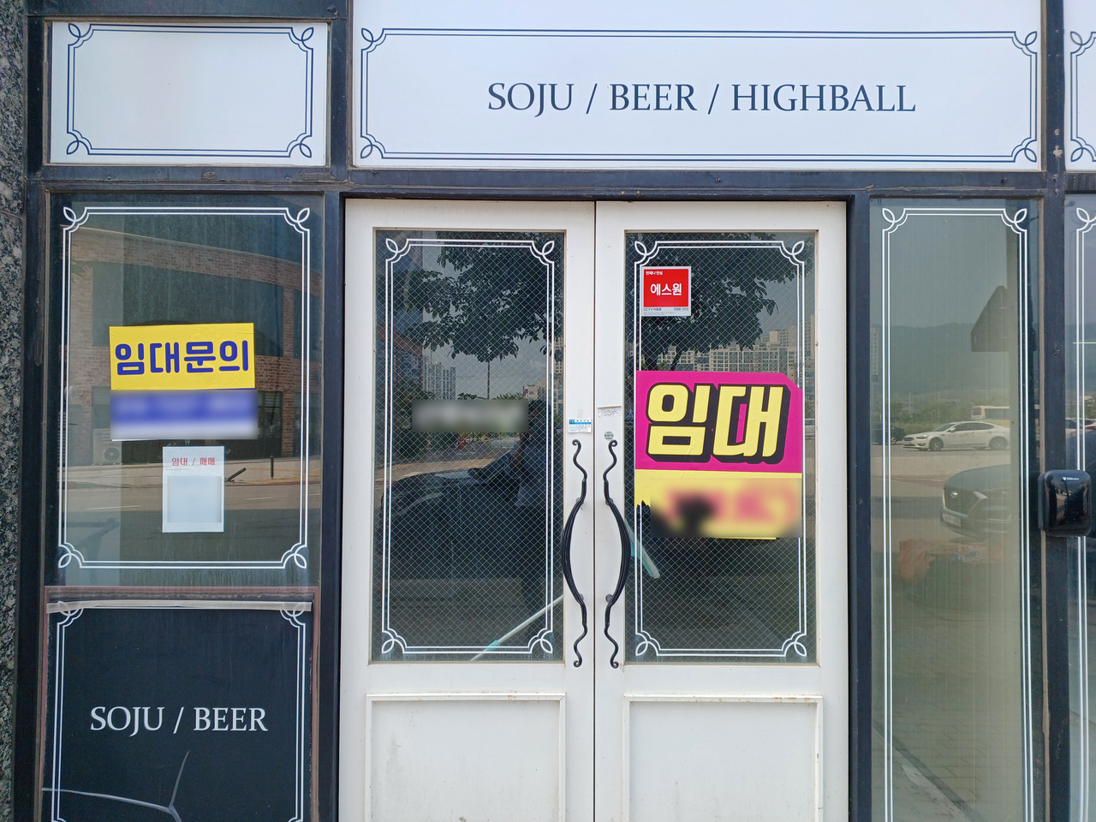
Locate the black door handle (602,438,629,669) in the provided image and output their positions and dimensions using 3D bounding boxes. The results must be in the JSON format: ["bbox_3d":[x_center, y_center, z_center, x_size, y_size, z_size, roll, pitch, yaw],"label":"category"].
[{"bbox_3d":[0.236,0.492,2.508,0.094,0.787,0.060,0,-1,1],"label":"black door handle"}]

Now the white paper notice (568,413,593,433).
[{"bbox_3d":[0.112,0.051,2.557,0.085,0.054,0.003,0,-1,-2],"label":"white paper notice"}]

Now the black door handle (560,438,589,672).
[{"bbox_3d":[0.093,0.491,2.515,0.092,0.785,0.060,0,-1,-2],"label":"black door handle"}]

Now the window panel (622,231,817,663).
[{"bbox_3d":[0.608,0.127,2.562,0.681,1.518,0.030,0,-1,1],"label":"window panel"}]

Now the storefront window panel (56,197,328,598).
[{"bbox_3d":[-1.261,-0.068,2.537,0.951,1.365,0.030,0,-1,0],"label":"storefront window panel"}]

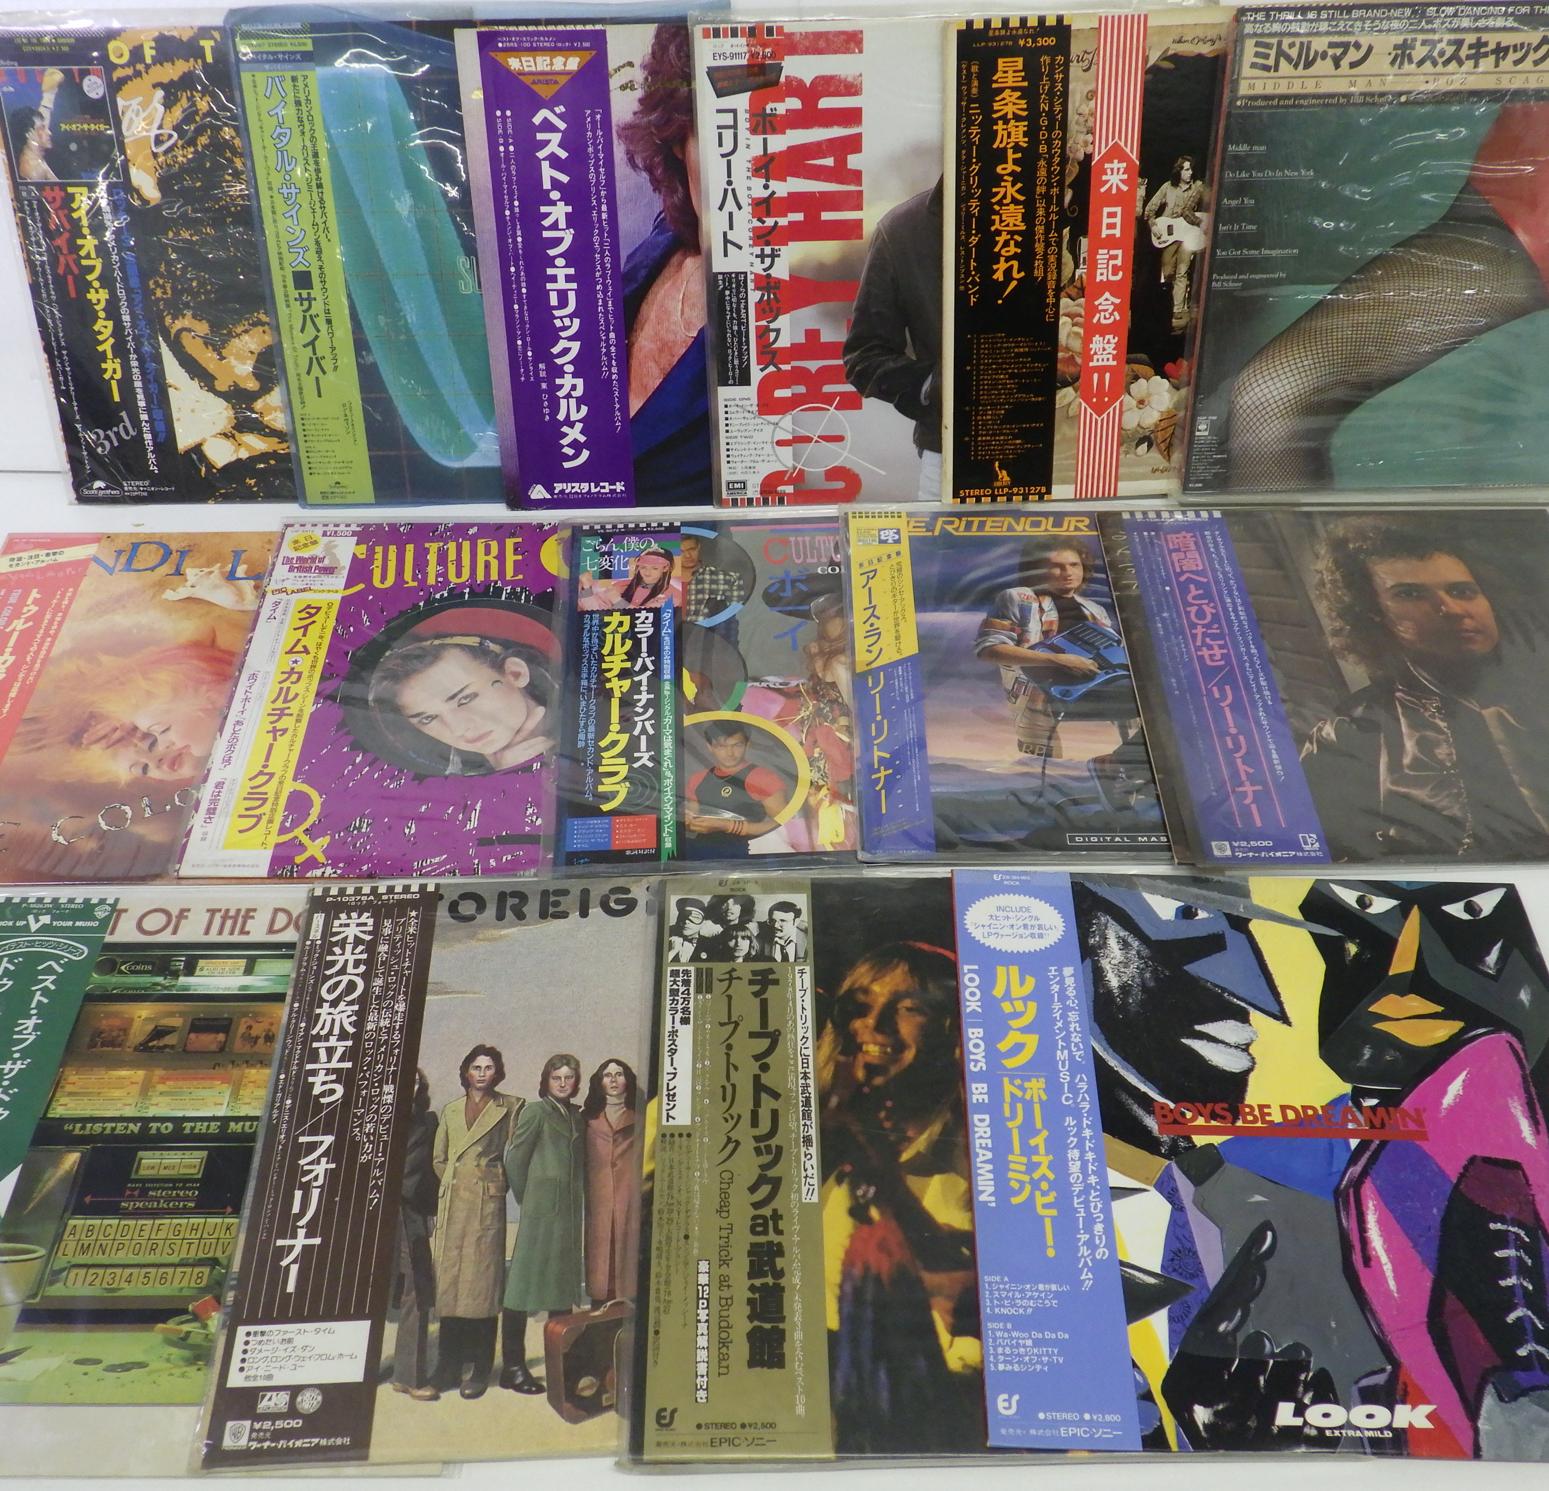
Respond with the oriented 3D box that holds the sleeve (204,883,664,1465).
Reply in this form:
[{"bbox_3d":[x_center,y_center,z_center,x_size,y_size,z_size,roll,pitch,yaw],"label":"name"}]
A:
[{"bbox_3d":[-0.097,0.193,0.807,0.315,0.007,0.315,-2,47,-1],"label":"sleeve"}]

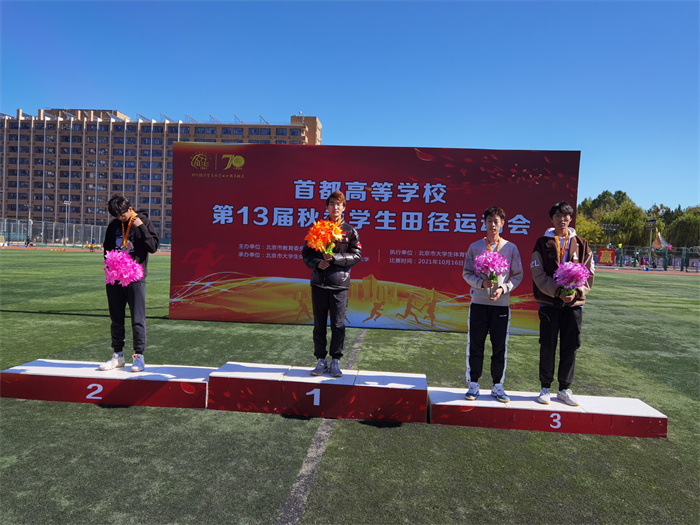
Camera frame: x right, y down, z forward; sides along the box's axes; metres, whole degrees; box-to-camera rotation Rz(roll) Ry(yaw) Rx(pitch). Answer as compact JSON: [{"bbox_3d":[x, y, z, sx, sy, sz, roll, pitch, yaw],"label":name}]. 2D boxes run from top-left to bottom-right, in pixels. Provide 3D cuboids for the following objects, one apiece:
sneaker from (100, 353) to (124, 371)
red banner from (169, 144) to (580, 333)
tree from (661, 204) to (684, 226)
[{"bbox_3d":[-2.382,0.982,5.463,0.110,0.136,0.290,3,2,36],"label":"sneaker"},{"bbox_3d":[0.369,-0.476,10.619,7.830,3.500,0.150,2,1,4],"label":"red banner"},{"bbox_3d":[68.136,-5.687,115.000,7.000,13.500,7.000,3,2,27],"label":"tree"}]

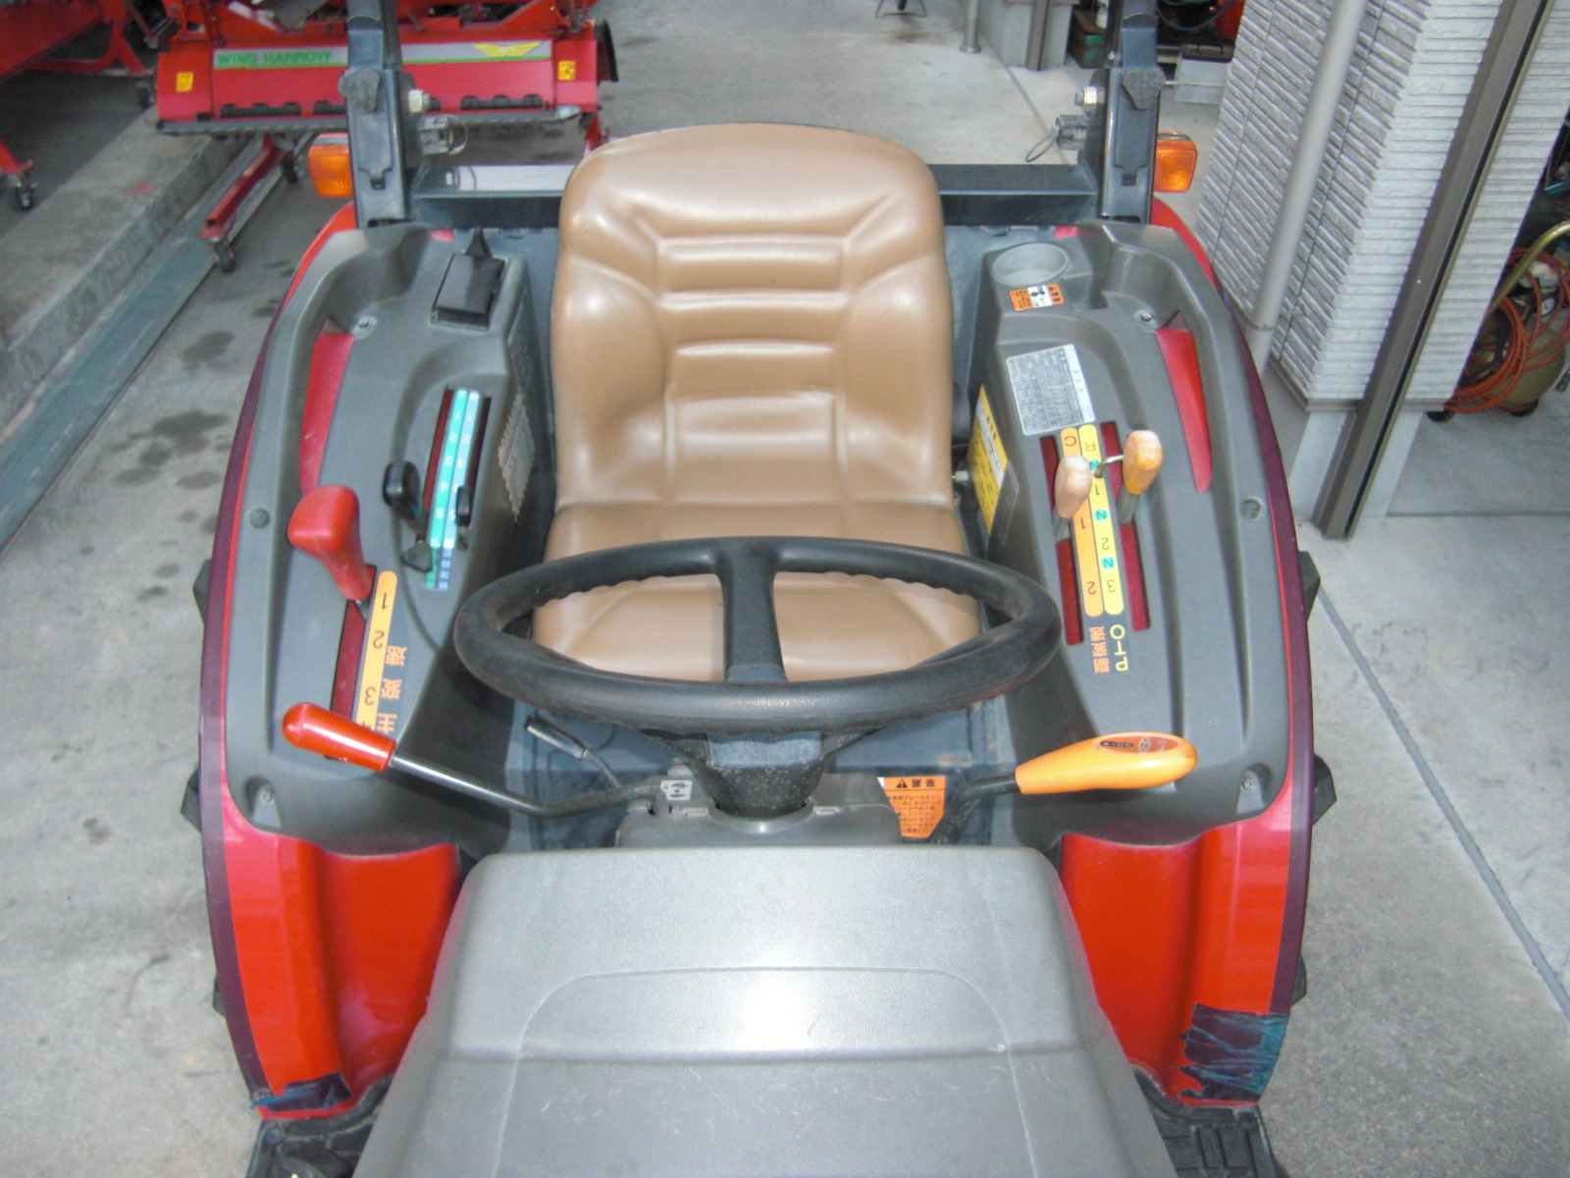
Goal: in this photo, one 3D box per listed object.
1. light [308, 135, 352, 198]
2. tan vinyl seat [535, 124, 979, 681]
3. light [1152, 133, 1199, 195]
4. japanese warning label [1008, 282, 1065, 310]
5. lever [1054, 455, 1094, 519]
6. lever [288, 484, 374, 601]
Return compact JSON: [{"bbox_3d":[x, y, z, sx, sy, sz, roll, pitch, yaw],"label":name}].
[{"bbox_3d":[-0.581,-0.545,1.637,0.064,0.064,0.060,-1,41,-1],"label":"light"},{"bbox_3d":[-0.032,-0.175,1.347,0.470,0.455,0.490,-1,41,-1],"label":"tan vinyl seat"},{"bbox_3d":[0.503,-0.558,1.662,0.064,0.064,0.060,-1,41,-1],"label":"light"},{"bbox_3d":[0.296,-0.343,1.490,0.056,0.003,0.042,-7,47,13],"label":"japanese warning label"},{"bbox_3d":[0.281,-0.099,1.232,0.034,0.060,0.034,-1,41,-1],"label":"lever"},{"bbox_3d":[-0.422,-0.044,1.177,0.061,0.102,0.056,-1,41,-1],"label":"lever"}]

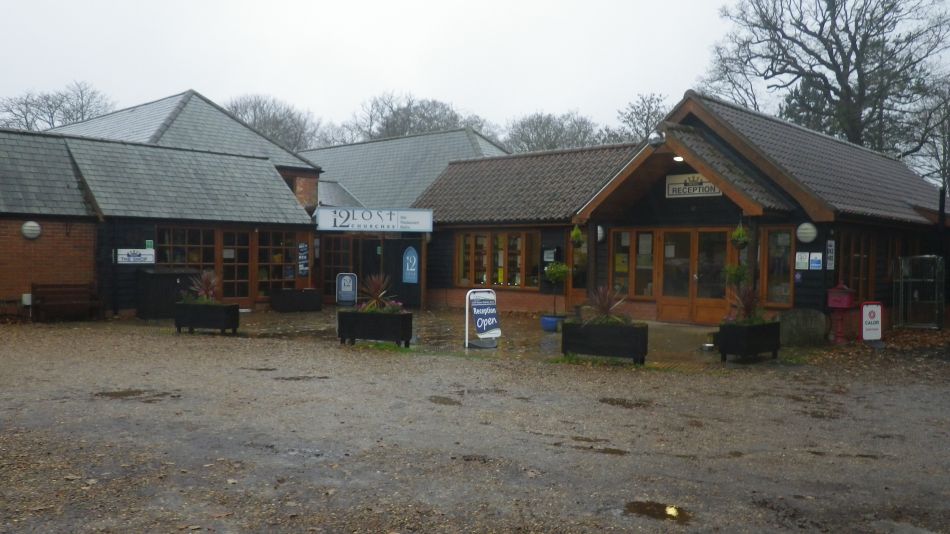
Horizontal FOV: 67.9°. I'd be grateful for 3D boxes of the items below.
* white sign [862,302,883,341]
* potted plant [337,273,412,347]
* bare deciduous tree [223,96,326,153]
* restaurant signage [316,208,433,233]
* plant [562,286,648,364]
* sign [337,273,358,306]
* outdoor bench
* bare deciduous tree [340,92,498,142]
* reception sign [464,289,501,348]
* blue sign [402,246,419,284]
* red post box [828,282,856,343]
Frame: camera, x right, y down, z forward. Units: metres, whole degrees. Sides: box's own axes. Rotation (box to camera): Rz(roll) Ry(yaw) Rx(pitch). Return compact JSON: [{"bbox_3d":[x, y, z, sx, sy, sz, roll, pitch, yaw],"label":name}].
[{"bbox_3d":[7.610,1.050,13.500,0.420,0.790,0.250,1,1,7],"label":"white sign"},{"bbox_3d":[-1.698,0.713,12.050,1.100,1.190,0.500,1,1,15],"label":"potted plant"},{"bbox_3d":[-15.203,-6.740,54.858,8.600,13.600,8.600,1,1,0],"label":"bare deciduous tree"},{"bbox_3d":[-2.920,-1.370,20.600,3.380,0.670,0.140,1,1,-7],"label":"restaurant signage"},{"bbox_3d":[2.000,0.860,10.803,1.170,1.090,0.500,2,1,25],"label":"plant"},{"bbox_3d":[-3.900,0.685,21.400,0.620,1.040,0.450,1,1,-7],"label":"sign"},{"bbox_3d":[-8.601,0.715,14.921,1.270,0.800,0.580,0,2,-42],"label":"outdoor bench"},{"bbox_3d":[-4.201,-6.739,54.858,12.500,14.000,10.000,1,1,0],"label":"bare deciduous tree"},{"bbox_3d":[0.119,0.856,11.843,0.590,0.980,0.360,0,1,-25],"label":"reception sign"},{"bbox_3d":[-1.898,-0.059,20.604,0.620,1.080,0.040,2,2,42],"label":"blue sign"},{"bbox_3d":[7.100,0.884,13.700,0.450,1.200,0.380,2,1,45],"label":"red post box"}]

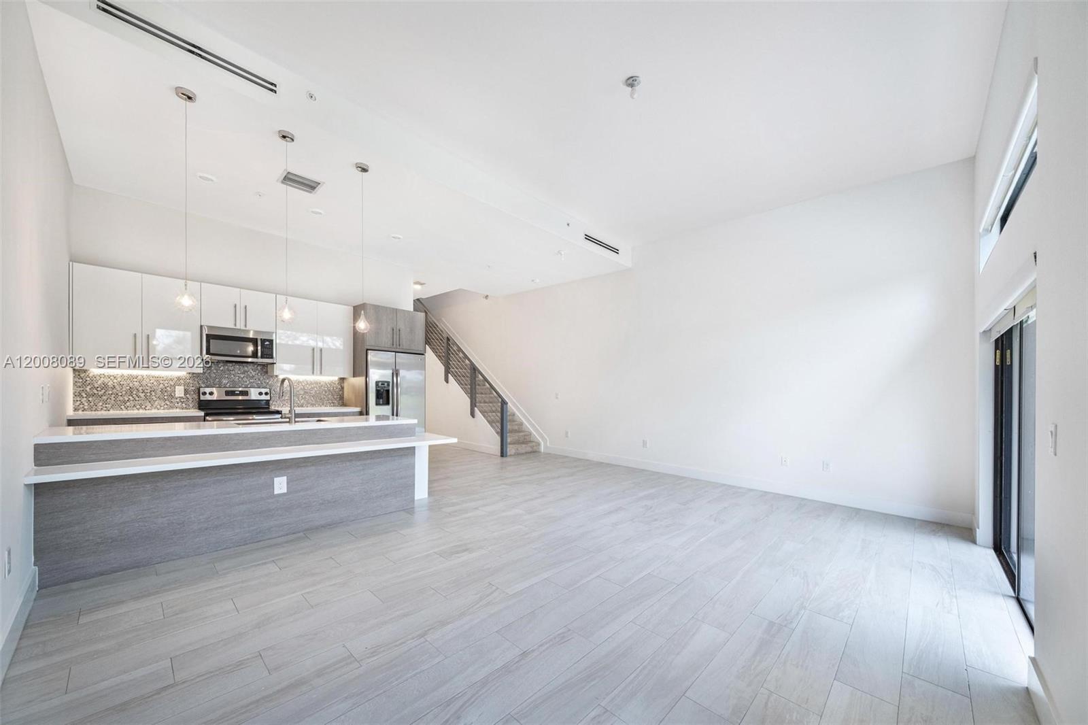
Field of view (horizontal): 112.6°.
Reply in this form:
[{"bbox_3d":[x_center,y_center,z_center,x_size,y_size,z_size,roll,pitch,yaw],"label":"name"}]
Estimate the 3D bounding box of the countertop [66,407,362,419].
[{"bbox_3d":[-3.949,0.617,4.747,2.720,0.045,0.650,2,-3,-44],"label":"countertop"}]

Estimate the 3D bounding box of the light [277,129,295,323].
[{"bbox_3d":[-2.115,-1.110,2.980,0.120,1.620,0.120,2,-3,-44],"label":"light"}]

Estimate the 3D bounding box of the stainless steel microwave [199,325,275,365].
[{"bbox_3d":[-4.072,-0.221,4.855,0.745,0.425,0.400,2,-3,-44],"label":"stainless steel microwave"}]

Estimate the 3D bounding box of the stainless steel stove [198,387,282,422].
[{"bbox_3d":[-3.936,0.925,4.706,0.760,1.170,0.680,2,-3,-44],"label":"stainless steel stove"}]

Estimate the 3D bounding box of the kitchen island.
[{"bbox_3d":[-2.225,0.999,3.158,2.560,0.915,1.070,2,-3,-44],"label":"kitchen island"}]

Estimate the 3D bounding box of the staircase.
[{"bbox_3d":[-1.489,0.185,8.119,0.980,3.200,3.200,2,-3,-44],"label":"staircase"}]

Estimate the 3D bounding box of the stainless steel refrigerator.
[{"bbox_3d":[-2.565,0.737,5.857,0.910,1.760,0.820,2,-3,-44],"label":"stainless steel refrigerator"}]

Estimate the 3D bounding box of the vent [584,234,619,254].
[{"bbox_3d":[0.861,-1.765,5.400,0.880,0.100,0.050,2,-3,-44],"label":"vent"}]

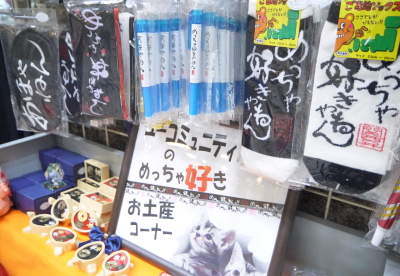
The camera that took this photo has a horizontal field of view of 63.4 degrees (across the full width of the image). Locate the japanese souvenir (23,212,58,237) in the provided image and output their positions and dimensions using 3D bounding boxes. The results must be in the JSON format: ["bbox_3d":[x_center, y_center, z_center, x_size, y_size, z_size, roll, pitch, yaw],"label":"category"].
[{"bbox_3d":[-0.297,0.168,0.616,0.057,0.025,0.053,8,19,10],"label":"japanese souvenir"}]

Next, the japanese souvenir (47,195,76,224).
[{"bbox_3d":[-0.284,0.147,0.676,0.057,0.053,0.025,52,9,22],"label":"japanese souvenir"}]

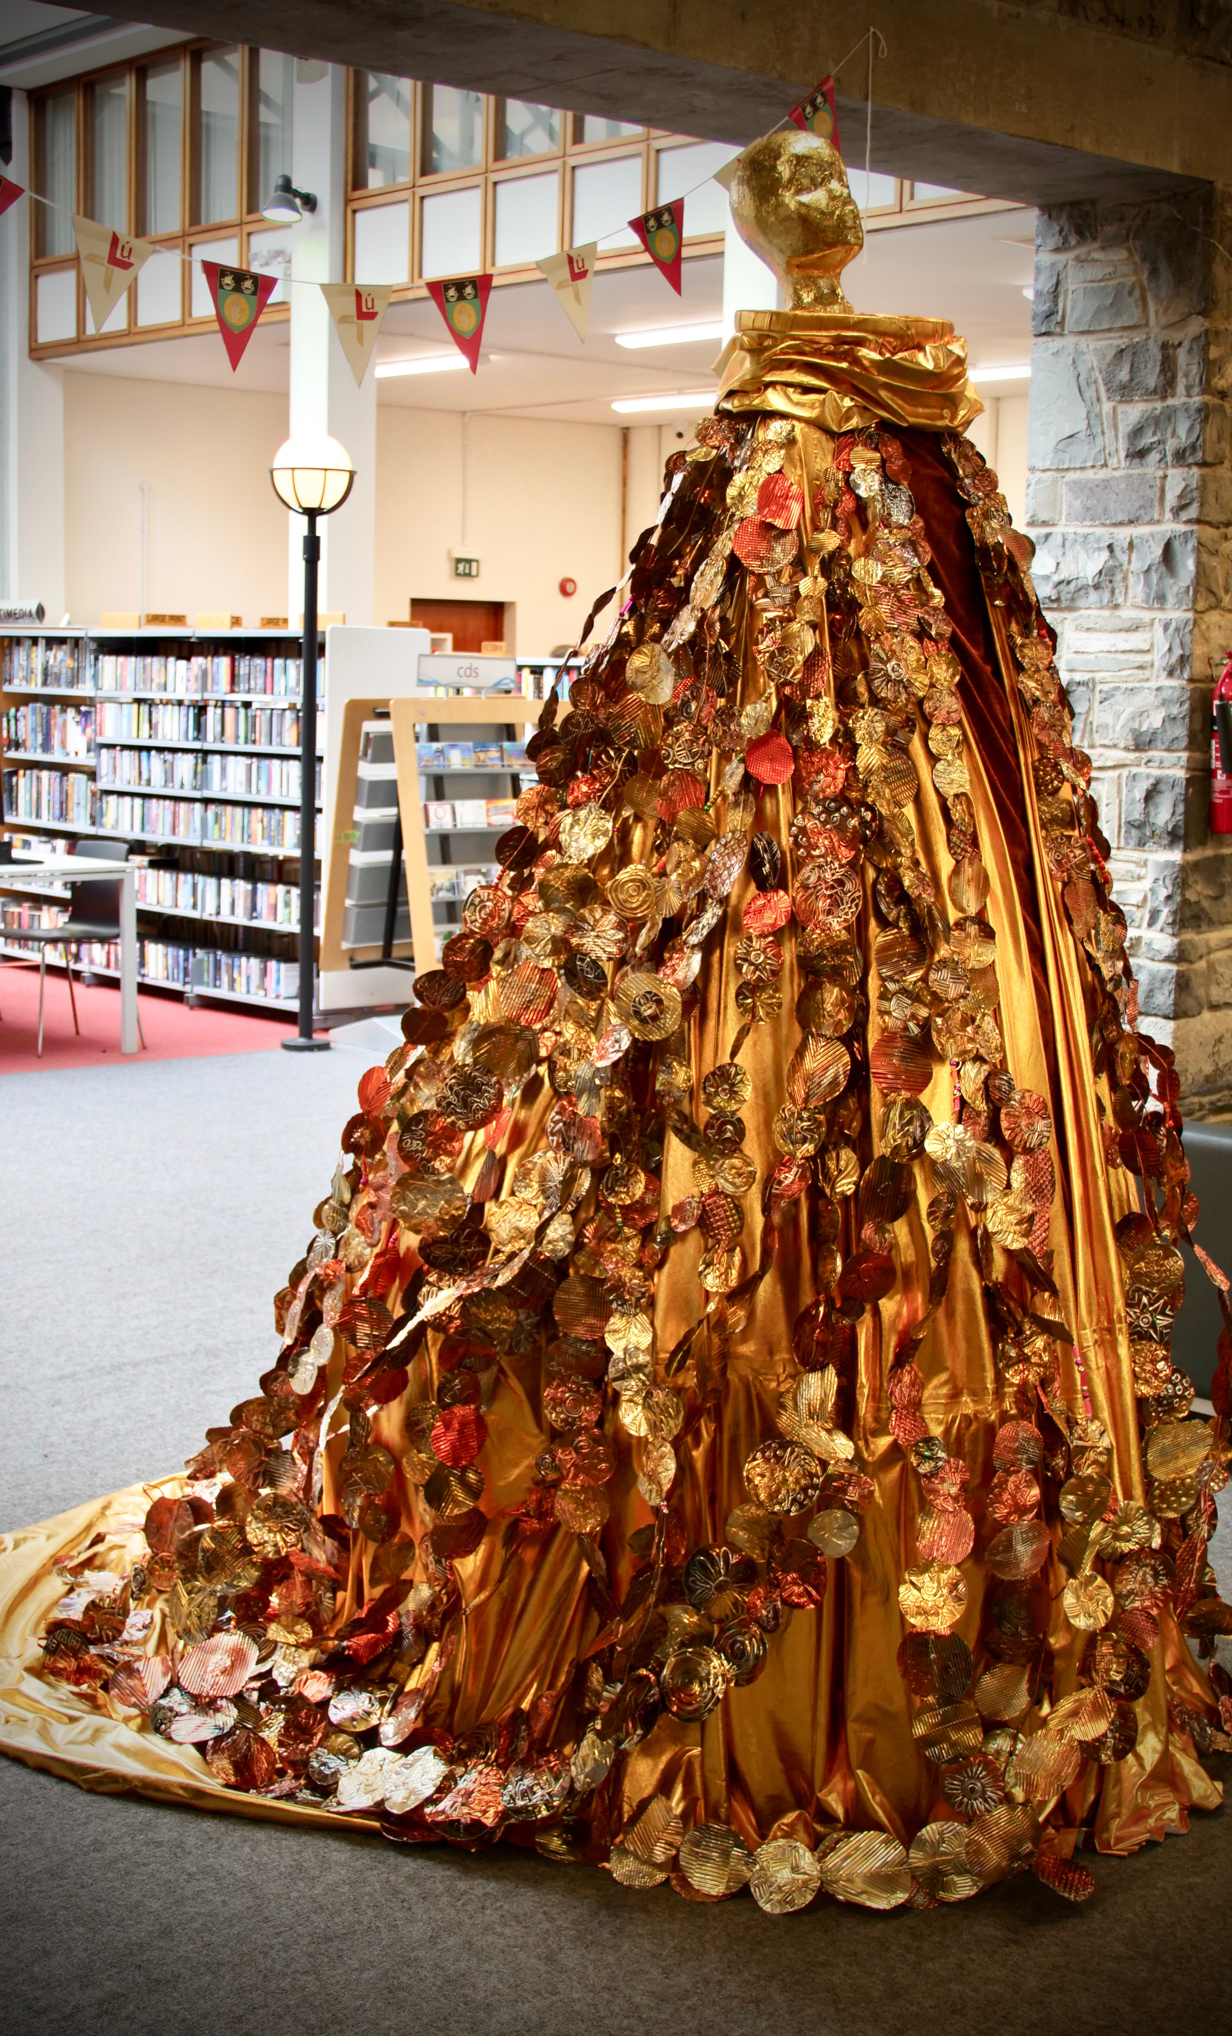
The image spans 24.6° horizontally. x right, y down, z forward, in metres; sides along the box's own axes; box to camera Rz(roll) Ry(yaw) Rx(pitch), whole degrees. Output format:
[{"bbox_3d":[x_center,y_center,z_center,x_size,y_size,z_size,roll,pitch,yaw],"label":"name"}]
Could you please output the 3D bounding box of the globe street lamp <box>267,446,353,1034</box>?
[{"bbox_3d":[-1.237,-1.113,11.456,0.355,2.460,0.355,1,7,0],"label":"globe street lamp"}]

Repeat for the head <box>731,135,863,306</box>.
[{"bbox_3d":[0.252,-1.113,3.943,0.195,0.255,0.160,5,8,28],"label":"head"}]

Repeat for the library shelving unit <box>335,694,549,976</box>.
[{"bbox_3d":[-0.645,-0.700,11.774,0.932,1.240,0.668,-5,9,-39],"label":"library shelving unit"}]

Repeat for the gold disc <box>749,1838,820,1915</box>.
[{"bbox_3d":[0.211,1.076,3.540,0.093,0.096,0.010,1,-11,2],"label":"gold disc"}]

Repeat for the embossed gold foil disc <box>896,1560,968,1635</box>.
[{"bbox_3d":[0.398,0.728,3.550,0.088,0.090,0.010,0,-3,-10],"label":"embossed gold foil disc"}]

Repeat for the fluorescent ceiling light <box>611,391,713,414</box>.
[{"bbox_3d":[0.641,-4.243,19.381,0.170,0.110,1.780,-5,9,-39],"label":"fluorescent ceiling light"}]

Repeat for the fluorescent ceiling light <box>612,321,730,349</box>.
[{"bbox_3d":[0.597,-3.747,15.350,0.170,0.110,1.780,-5,9,-39],"label":"fluorescent ceiling light"}]

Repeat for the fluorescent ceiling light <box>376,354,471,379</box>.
[{"bbox_3d":[-1.336,-4.071,17.700,0.170,0.110,1.780,-5,9,-39],"label":"fluorescent ceiling light"}]

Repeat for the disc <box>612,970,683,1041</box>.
[{"bbox_3d":[0.040,-0.017,3.660,0.092,0.092,0.015,2,-1,11],"label":"disc"}]

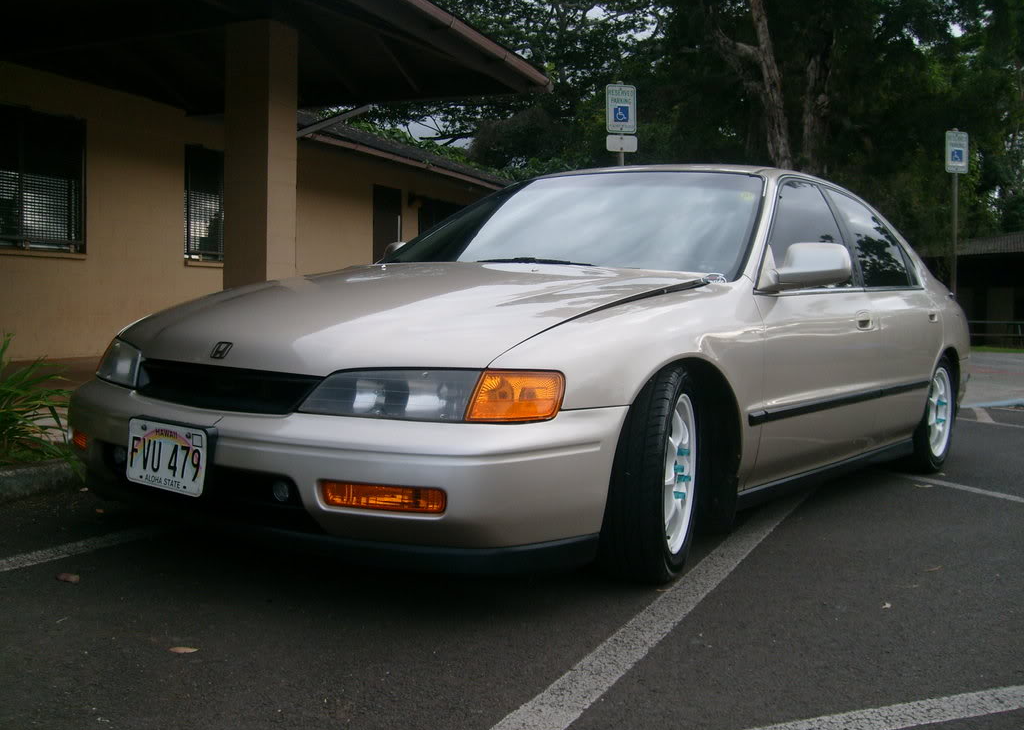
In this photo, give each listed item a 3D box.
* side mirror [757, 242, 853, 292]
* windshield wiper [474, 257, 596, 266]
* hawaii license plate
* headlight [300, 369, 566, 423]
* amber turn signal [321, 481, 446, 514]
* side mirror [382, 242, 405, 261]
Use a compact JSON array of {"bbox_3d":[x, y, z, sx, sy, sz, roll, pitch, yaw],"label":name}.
[{"bbox_3d":[0.927,-0.308,3.279,0.240,0.150,0.160,5,4,36],"label":"side mirror"},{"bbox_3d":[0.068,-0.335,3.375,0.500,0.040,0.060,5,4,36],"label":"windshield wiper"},{"bbox_3d":[-0.817,0.216,2.447,0.305,0.152,0.012,5,1,36],"label":"hawaii license plate"},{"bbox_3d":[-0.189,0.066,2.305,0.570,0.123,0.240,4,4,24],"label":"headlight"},{"bbox_3d":[-0.272,0.287,2.236,0.275,0.055,0.085,3,4,20],"label":"amber turn signal"},{"bbox_3d":[-0.490,-0.423,4.316,0.240,0.150,0.160,5,4,36],"label":"side mirror"}]

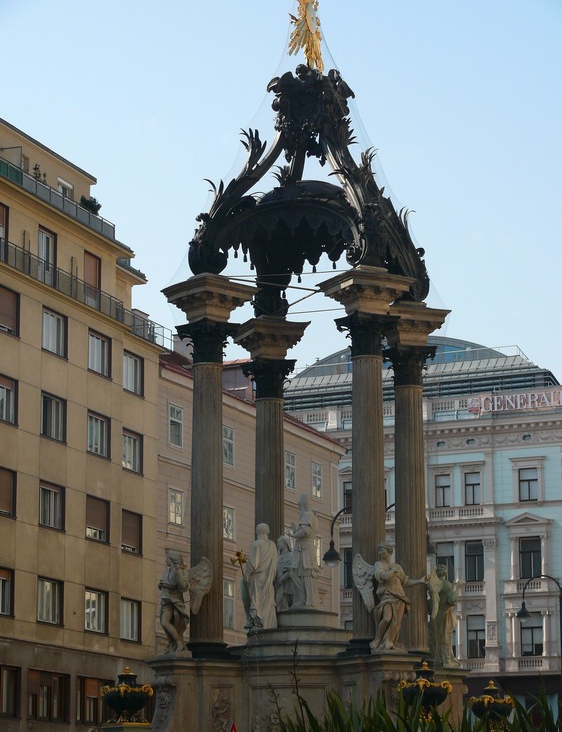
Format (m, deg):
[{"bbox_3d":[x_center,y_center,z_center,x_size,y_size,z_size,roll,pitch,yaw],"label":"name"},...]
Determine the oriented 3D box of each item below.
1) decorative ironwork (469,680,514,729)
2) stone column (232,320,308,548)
[{"bbox_3d":[4.103,6.579,43.270,0.914,0.950,0.914,-4,-12,17],"label":"decorative ironwork"},{"bbox_3d":[-0.204,2.541,44.577,1.353,7.097,1.353,2,-12,-12],"label":"stone column"}]

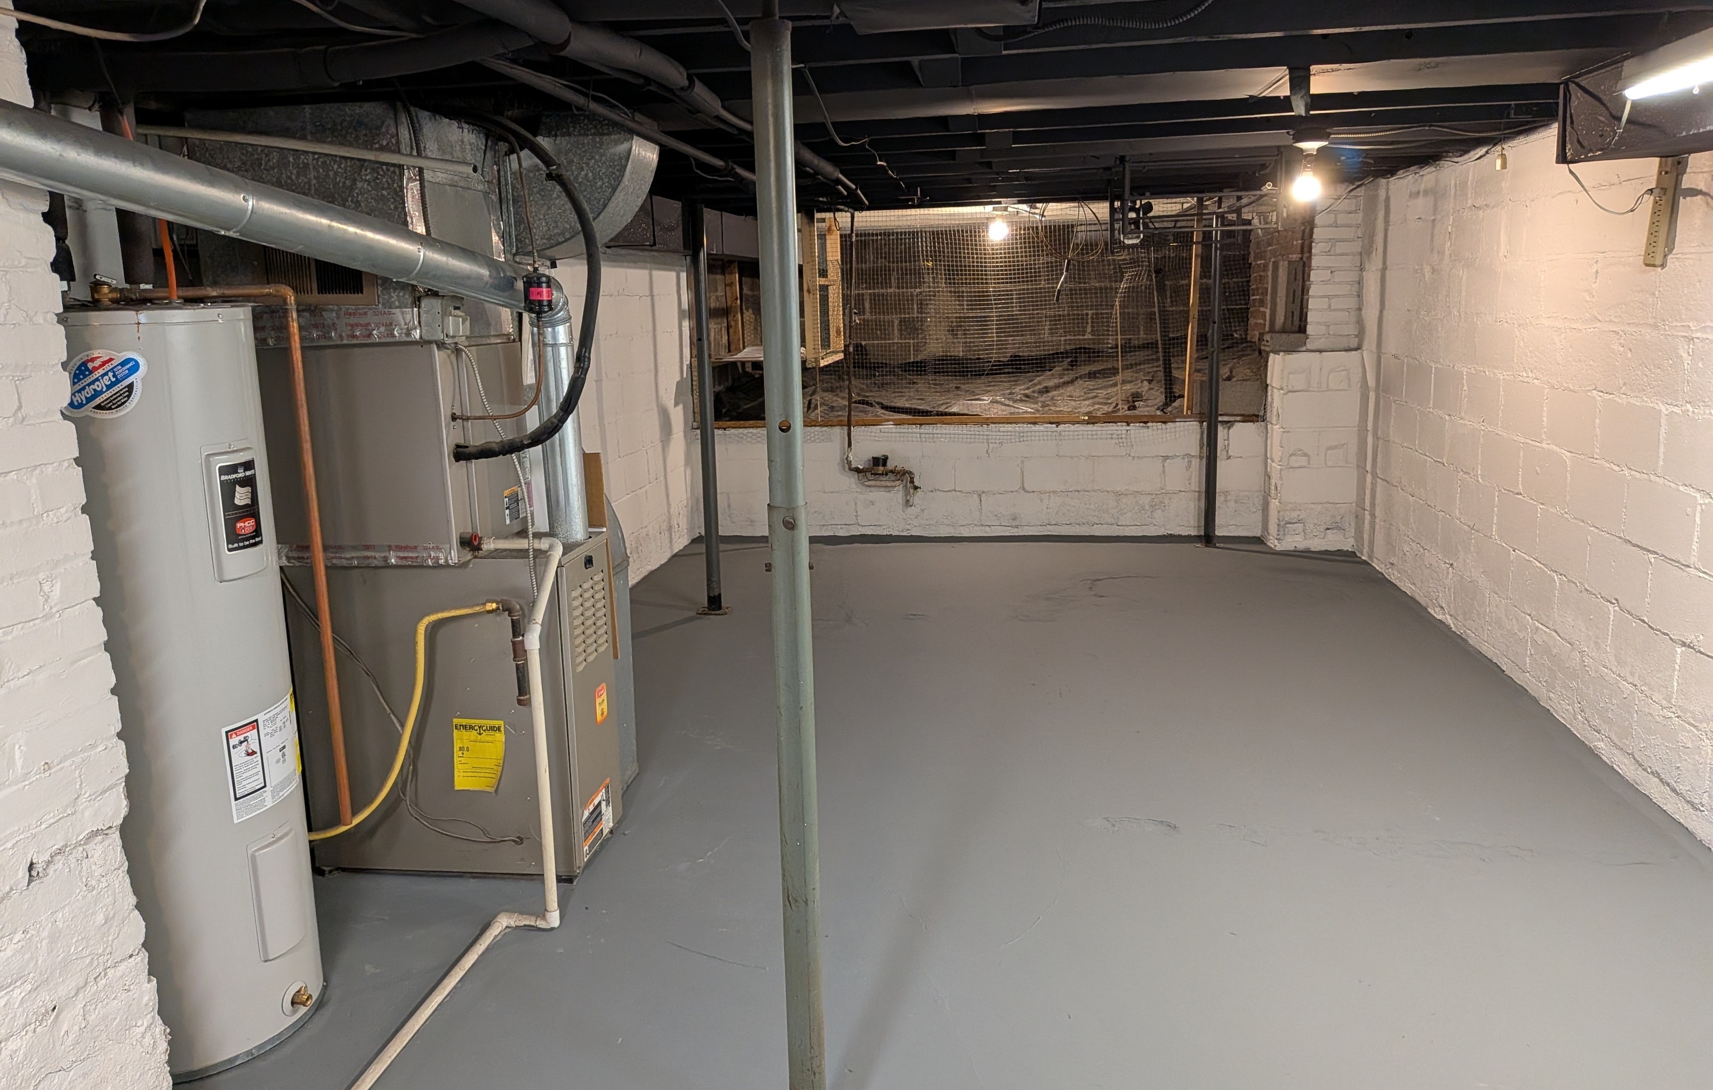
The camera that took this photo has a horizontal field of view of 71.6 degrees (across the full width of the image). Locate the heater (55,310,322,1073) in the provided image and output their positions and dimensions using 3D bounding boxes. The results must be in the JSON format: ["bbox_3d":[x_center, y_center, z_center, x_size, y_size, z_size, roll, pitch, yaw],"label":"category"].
[{"bbox_3d":[-1.425,0.280,2.430,0.475,1.490,0.475,2,12,17],"label":"heater"}]

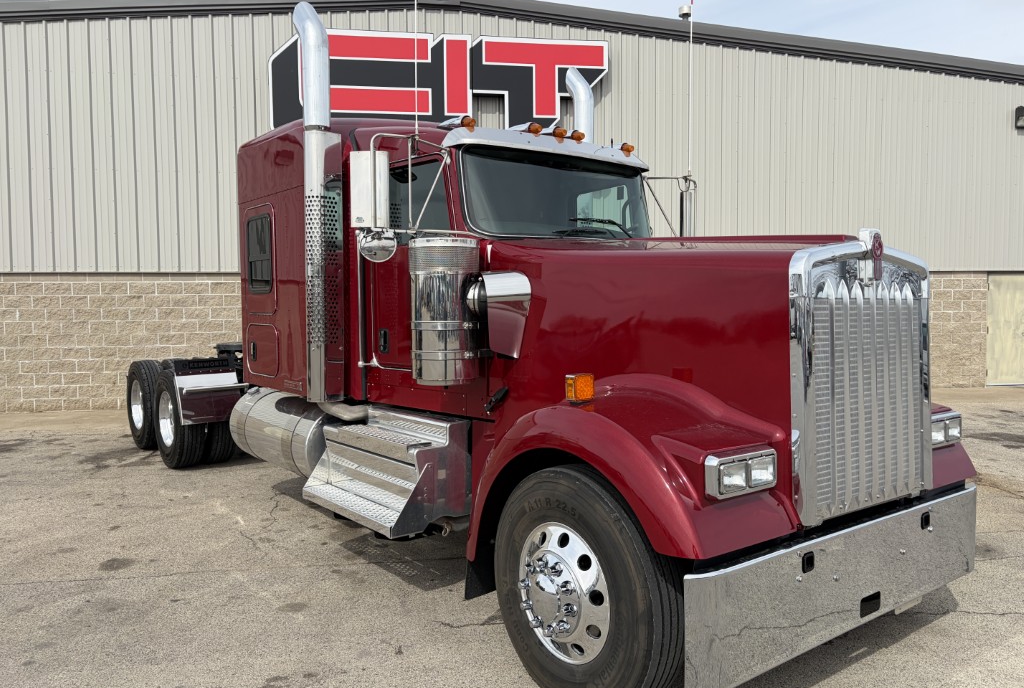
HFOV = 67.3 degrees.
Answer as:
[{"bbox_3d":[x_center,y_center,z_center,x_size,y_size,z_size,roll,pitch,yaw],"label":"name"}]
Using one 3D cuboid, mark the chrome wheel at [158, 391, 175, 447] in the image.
[{"bbox_3d":[-3.674,0.809,8.385,0.200,0.600,0.600,-1,3,-38],"label":"chrome wheel"}]

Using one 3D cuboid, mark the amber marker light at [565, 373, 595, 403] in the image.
[{"bbox_3d":[0.306,0.197,3.458,0.120,0.119,0.070,-1,3,-38],"label":"amber marker light"}]

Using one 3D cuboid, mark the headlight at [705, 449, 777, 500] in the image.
[{"bbox_3d":[0.862,0.483,2.936,0.395,0.164,0.100,-1,3,-38],"label":"headlight"}]

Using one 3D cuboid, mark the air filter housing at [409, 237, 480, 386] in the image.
[{"bbox_3d":[-0.363,-0.183,4.149,0.380,0.785,0.380,0,3,0],"label":"air filter housing"}]

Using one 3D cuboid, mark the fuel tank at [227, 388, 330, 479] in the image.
[{"bbox_3d":[-1.685,0.726,6.184,0.635,0.635,1.680,-2,3,-38],"label":"fuel tank"}]

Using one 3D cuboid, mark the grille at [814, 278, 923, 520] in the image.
[{"bbox_3d":[1.592,0.211,3.435,0.990,0.990,0.100,-2,3,-38],"label":"grille"}]

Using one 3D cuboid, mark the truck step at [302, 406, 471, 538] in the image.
[{"bbox_3d":[-0.888,0.785,5.120,0.520,0.640,1.252,-1,3,-38],"label":"truck step"}]

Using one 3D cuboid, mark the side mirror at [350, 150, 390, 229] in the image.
[{"bbox_3d":[-0.784,-0.854,4.255,0.205,0.425,0.085,0,3,-1],"label":"side mirror"}]

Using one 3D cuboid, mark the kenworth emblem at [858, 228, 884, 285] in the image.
[{"bbox_3d":[1.594,-0.396,3.410,0.105,0.235,0.080,-2,3,-38],"label":"kenworth emblem"}]

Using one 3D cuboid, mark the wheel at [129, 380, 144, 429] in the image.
[{"bbox_3d":[-4.433,0.752,9.346,0.220,0.597,0.597,-2,3,-38],"label":"wheel"}]

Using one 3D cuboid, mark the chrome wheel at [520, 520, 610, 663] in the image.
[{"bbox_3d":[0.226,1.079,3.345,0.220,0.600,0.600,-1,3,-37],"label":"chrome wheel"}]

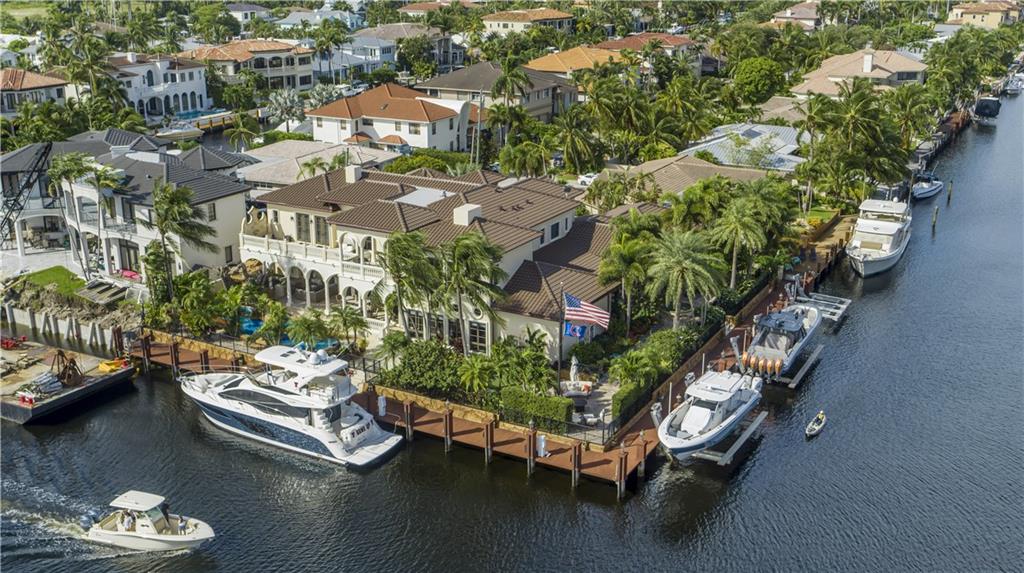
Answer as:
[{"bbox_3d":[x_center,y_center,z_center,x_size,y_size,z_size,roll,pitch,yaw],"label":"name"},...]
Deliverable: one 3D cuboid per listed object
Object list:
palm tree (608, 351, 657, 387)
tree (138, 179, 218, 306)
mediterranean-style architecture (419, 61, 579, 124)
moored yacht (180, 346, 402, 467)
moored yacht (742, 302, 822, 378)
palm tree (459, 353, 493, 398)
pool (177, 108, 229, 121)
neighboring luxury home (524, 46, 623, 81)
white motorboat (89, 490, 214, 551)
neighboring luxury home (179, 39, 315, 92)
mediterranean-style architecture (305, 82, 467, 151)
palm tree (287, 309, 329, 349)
[{"bbox_3d":[8.785,6.304,70.960,3.100,2.100,3.000,0,20,0],"label":"palm tree"},{"bbox_3d":[-28.780,-3.423,82.777,6.300,11.730,5.500,0,20,0],"label":"tree"},{"bbox_3d":[-0.810,-33.800,171.270,24.300,10.200,21.500,10,22,29],"label":"mediterranean-style architecture"},{"bbox_3d":[-15.970,6.740,65.670,17.000,7.000,4.800,10,22,27],"label":"moored yacht"},{"bbox_3d":[22.236,3.990,78.827,3.700,4.000,13.300,12,23,30],"label":"moored yacht"},{"bbox_3d":[-2.474,6.444,67.512,2.500,3.300,2.500,0,18,0],"label":"palm tree"},{"bbox_3d":[-58.530,-31.660,183.650,4.500,1.400,11.000,10,22,29],"label":"pool"},{"bbox_3d":[14.120,-43.500,198.830,20.000,10.200,19.000,10,22,29],"label":"neighboring luxury home"},{"bbox_3d":[-20.557,13.458,55.559,8.400,2.700,2.600,5,21,13],"label":"white motorboat"},{"bbox_3d":[-58.230,-47.180,210.730,18.500,10.800,24.500,10,22,29],"label":"neighboring luxury home"},{"bbox_3d":[-18.744,-27.569,161.437,22.500,9.600,18.500,9,20,25],"label":"mediterranean-style architecture"},{"bbox_3d":[-16.062,3.568,76.152,3.300,3.400,3.300,0,18,0],"label":"palm tree"}]

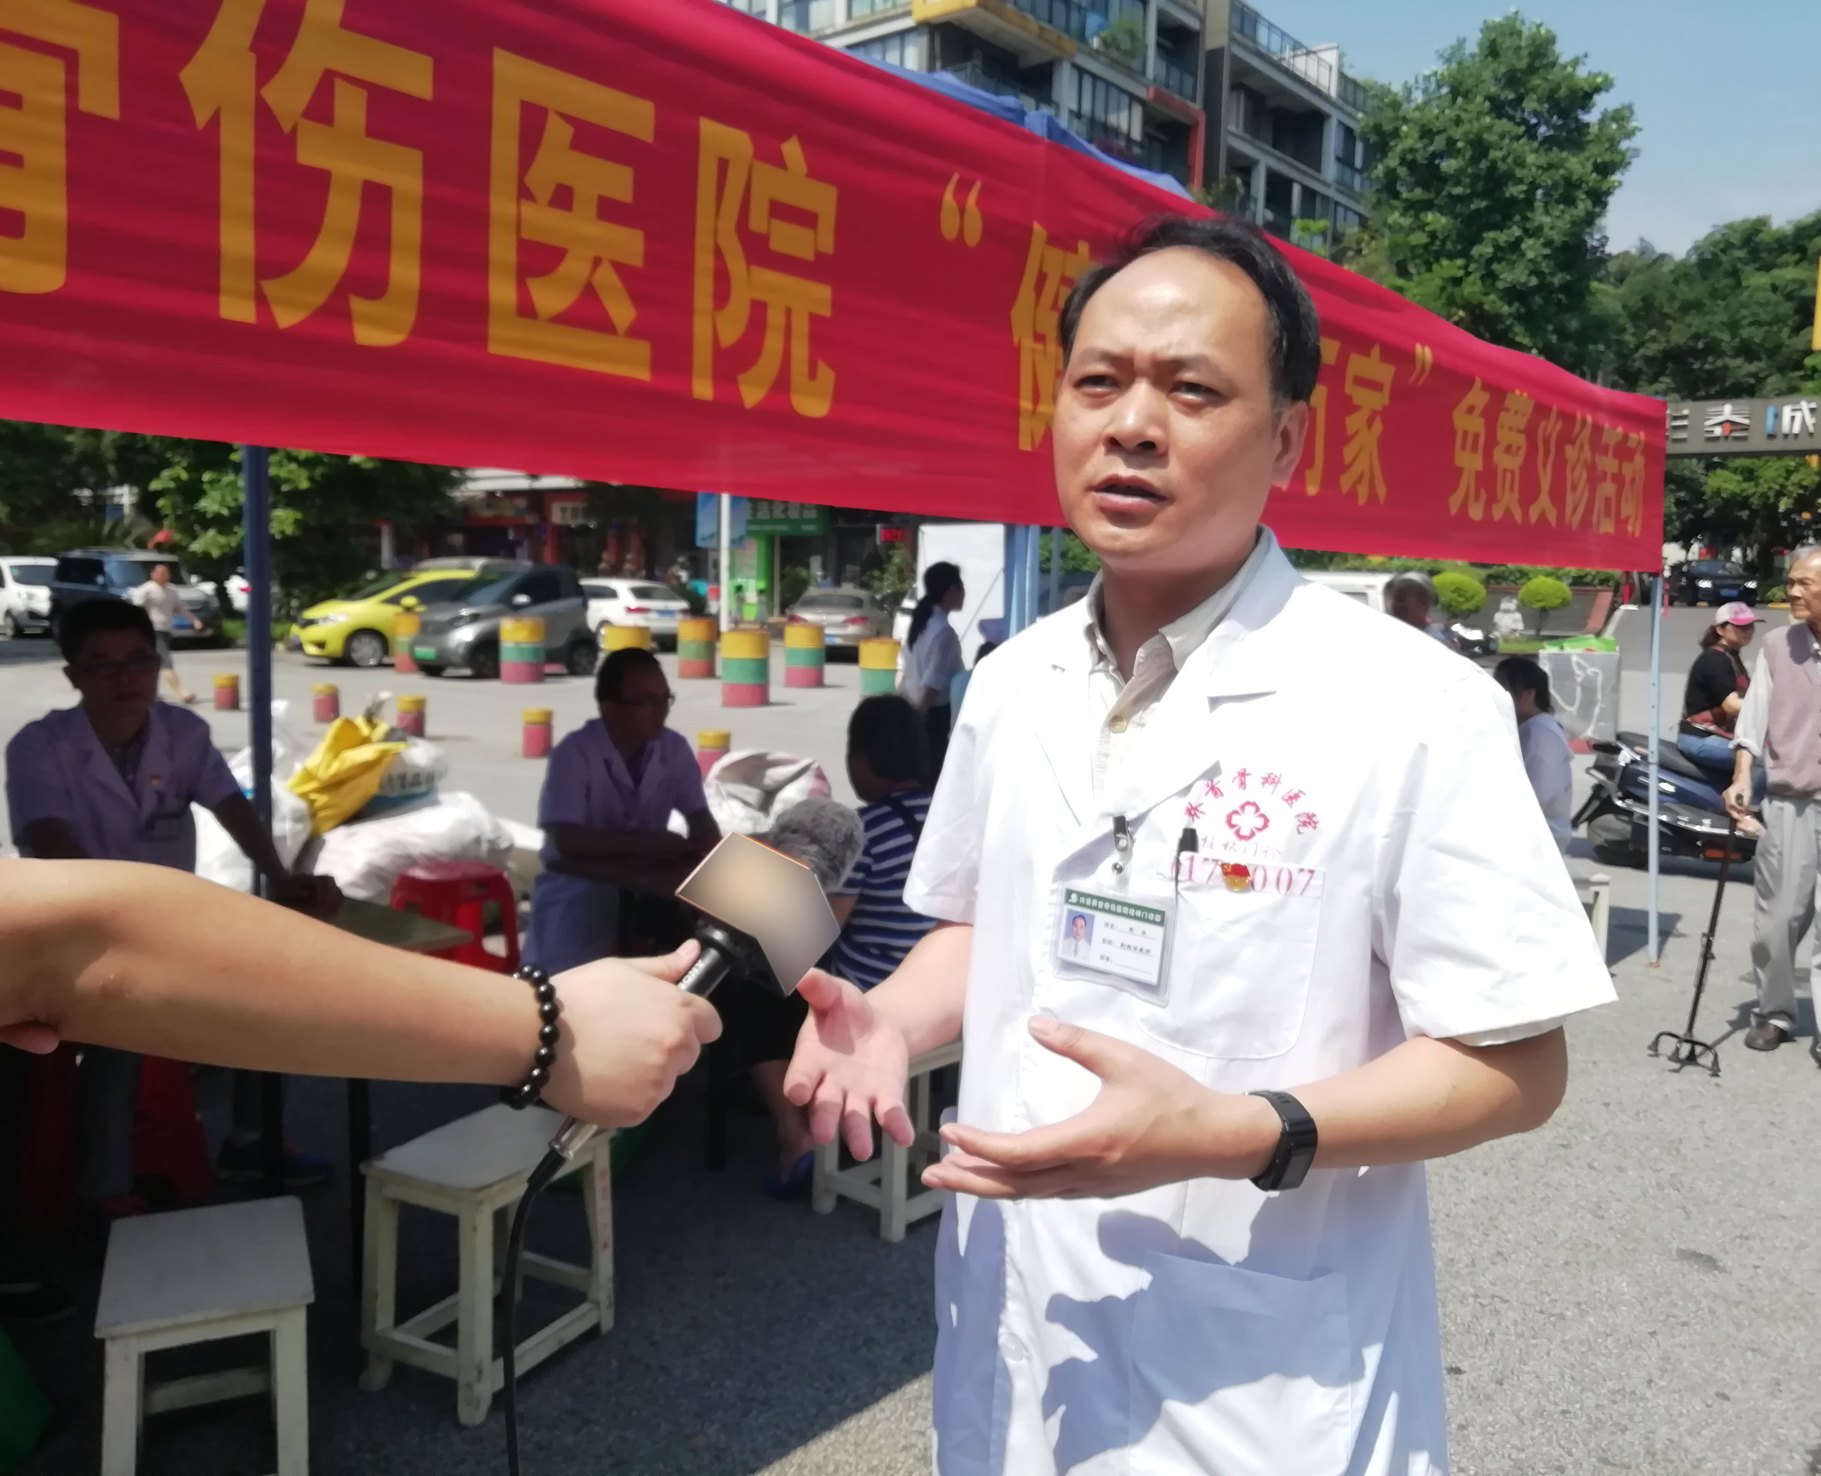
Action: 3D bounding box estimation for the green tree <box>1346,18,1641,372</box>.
[{"bbox_3d":[15.650,-11.378,40.343,7.900,16.379,7.900,2,6,0],"label":"green tree"}]

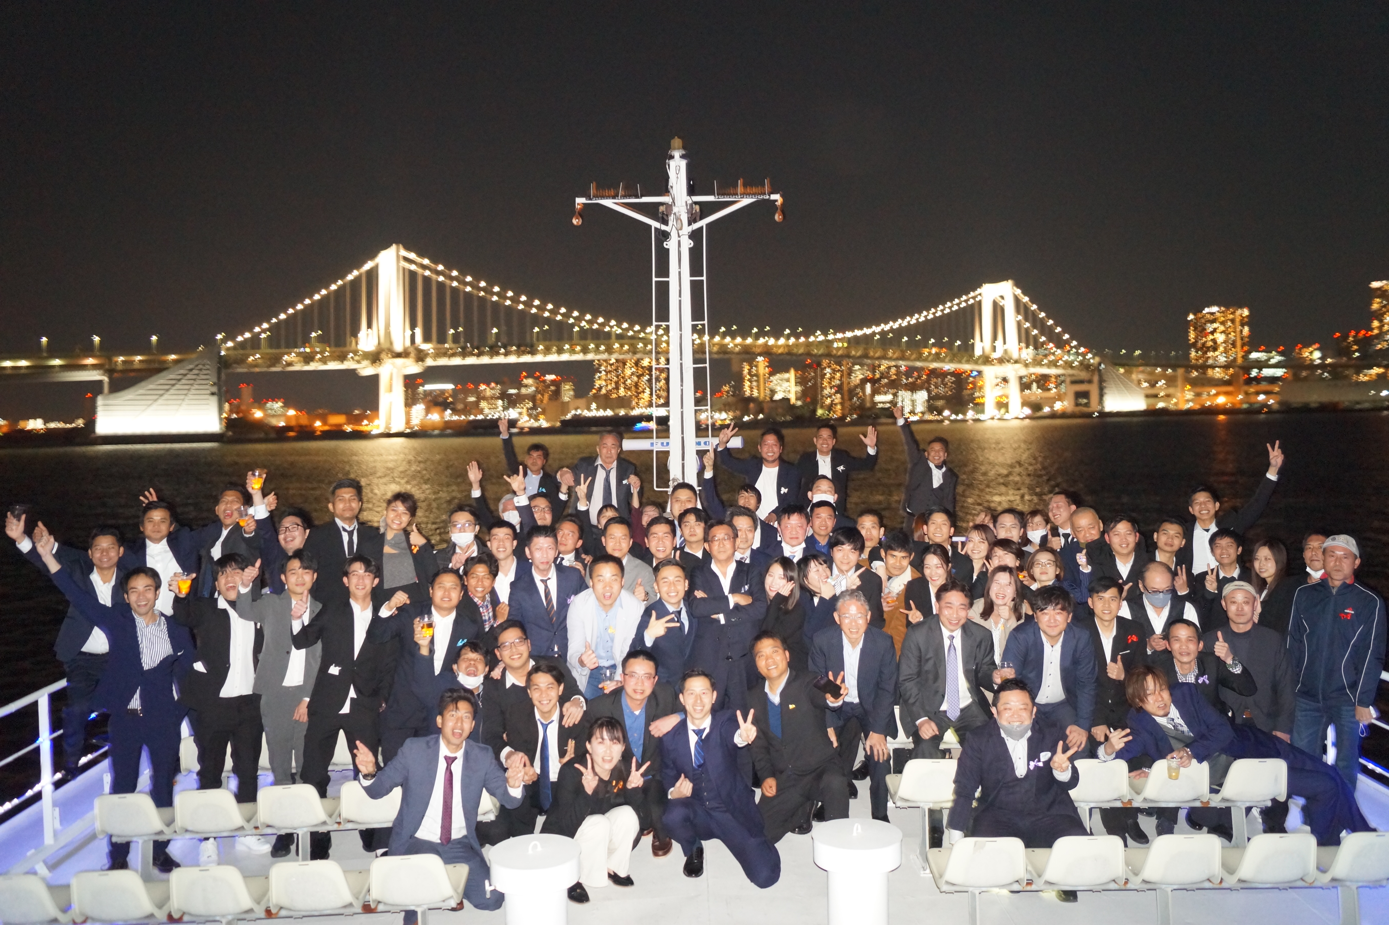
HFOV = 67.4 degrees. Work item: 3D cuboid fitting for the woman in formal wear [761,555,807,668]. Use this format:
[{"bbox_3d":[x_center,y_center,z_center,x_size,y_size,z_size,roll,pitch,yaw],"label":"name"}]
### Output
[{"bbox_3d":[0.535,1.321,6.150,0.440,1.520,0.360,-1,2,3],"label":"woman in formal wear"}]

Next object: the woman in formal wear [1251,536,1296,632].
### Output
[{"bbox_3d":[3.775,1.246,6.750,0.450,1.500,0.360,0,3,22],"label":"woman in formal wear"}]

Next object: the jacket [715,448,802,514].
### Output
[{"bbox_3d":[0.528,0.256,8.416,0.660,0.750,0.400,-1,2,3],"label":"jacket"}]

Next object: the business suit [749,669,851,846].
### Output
[{"bbox_3d":[0.589,1.688,5.980,0.570,1.000,0.580,-1,2,6],"label":"business suit"}]

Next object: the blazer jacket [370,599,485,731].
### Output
[{"bbox_3d":[-1.527,1.155,5.986,0.660,0.750,0.400,-2,3,-12],"label":"blazer jacket"}]

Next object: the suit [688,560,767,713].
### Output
[{"bbox_3d":[0.197,1.362,6.420,0.500,1.450,0.360,-1,3,1],"label":"suit"}]

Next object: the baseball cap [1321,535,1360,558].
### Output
[{"bbox_3d":[3.631,0.472,5.850,0.190,0.130,0.260,0,3,27],"label":"baseball cap"}]

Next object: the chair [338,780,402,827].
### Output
[{"bbox_3d":[-1.663,1.730,5.400,0.385,0.255,0.390,-1,3,-2],"label":"chair"}]

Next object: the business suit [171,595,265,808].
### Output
[{"bbox_3d":[-2.731,1.434,6.029,0.570,1.350,0.380,-2,3,-19],"label":"business suit"}]

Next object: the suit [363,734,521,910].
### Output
[{"bbox_3d":[-1.222,1.766,5.040,0.730,0.880,0.530,-1,3,-10],"label":"suit"}]

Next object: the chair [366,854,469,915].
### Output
[{"bbox_3d":[-1.216,1.784,4.530,0.390,0.320,0.460,-1,2,-4],"label":"chair"}]

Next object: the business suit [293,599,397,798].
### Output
[{"bbox_3d":[-1.990,1.477,5.920,0.600,1.400,0.400,-2,3,-21],"label":"business suit"}]

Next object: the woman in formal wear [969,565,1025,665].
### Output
[{"bbox_3d":[1.938,1.350,6.650,0.470,1.380,0.400,-1,3,13],"label":"woman in formal wear"}]

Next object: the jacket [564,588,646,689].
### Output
[{"bbox_3d":[-0.503,1.026,5.963,0.500,0.620,0.420,-1,2,-3],"label":"jacket"}]

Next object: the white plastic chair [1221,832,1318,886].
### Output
[{"bbox_3d":[2.495,1.714,4.590,0.390,0.320,0.460,-1,2,1],"label":"white plastic chair"}]

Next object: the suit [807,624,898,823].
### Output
[{"bbox_3d":[0.941,1.532,6.120,0.520,1.130,0.620,-1,3,6],"label":"suit"}]

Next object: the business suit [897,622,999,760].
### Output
[{"bbox_3d":[1.454,1.504,6.000,0.570,1.180,0.620,-1,3,10],"label":"business suit"}]

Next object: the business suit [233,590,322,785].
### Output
[{"bbox_3d":[-2.405,1.484,6.000,0.490,1.360,0.360,-2,3,-14],"label":"business suit"}]

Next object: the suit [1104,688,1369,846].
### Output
[{"bbox_3d":[3.048,1.741,5.750,1.430,0.550,0.480,29,1,-6],"label":"suit"}]

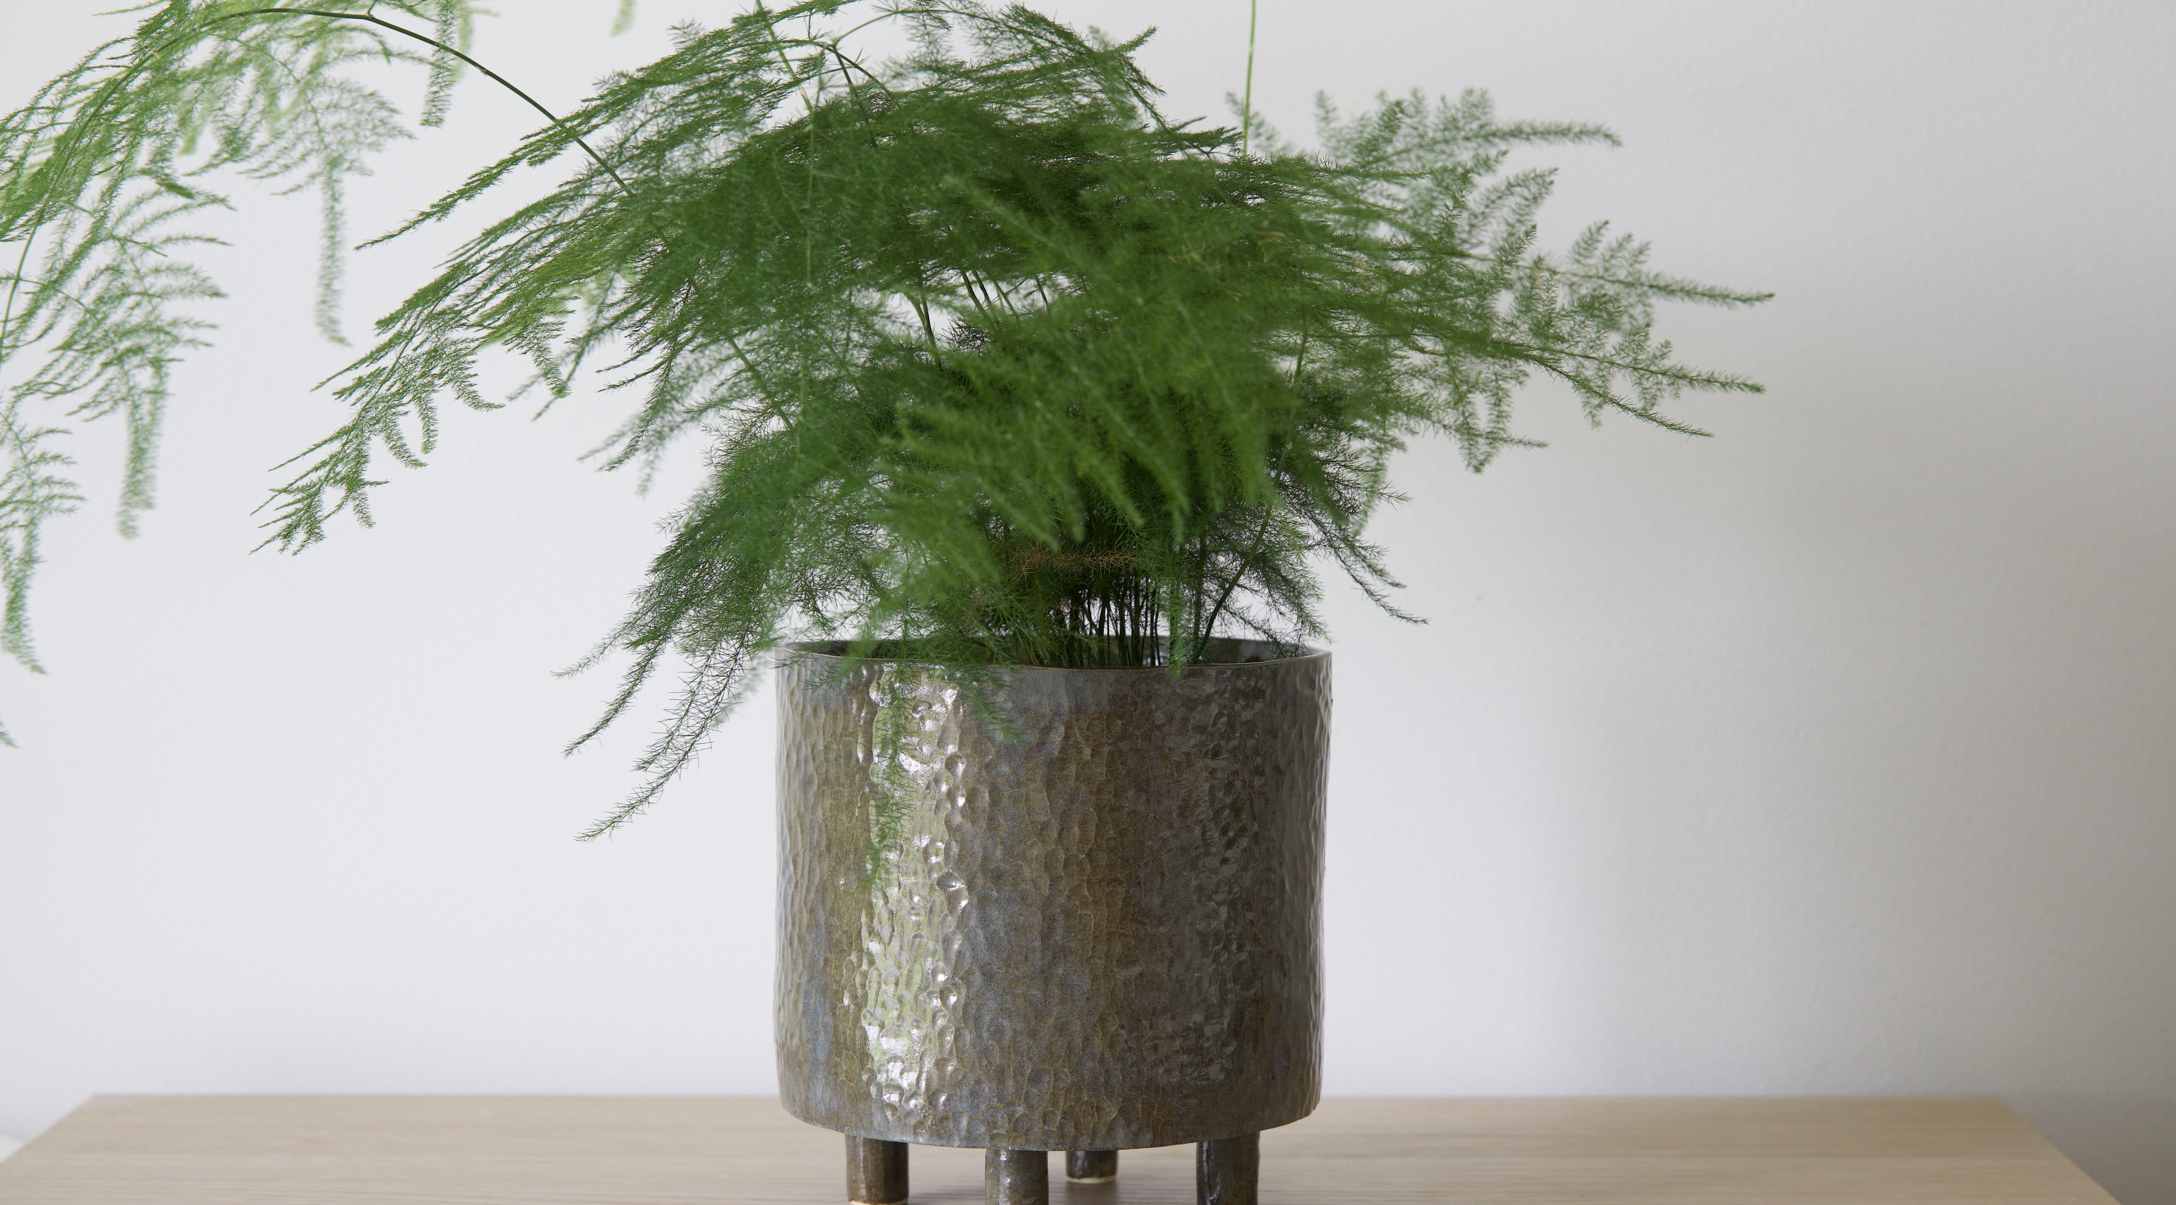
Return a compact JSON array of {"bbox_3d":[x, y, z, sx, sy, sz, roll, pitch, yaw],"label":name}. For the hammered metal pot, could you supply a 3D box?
[{"bbox_3d":[-0.013,0.100,1.644,0.200,0.164,0.200,0,3,0],"label":"hammered metal pot"}]

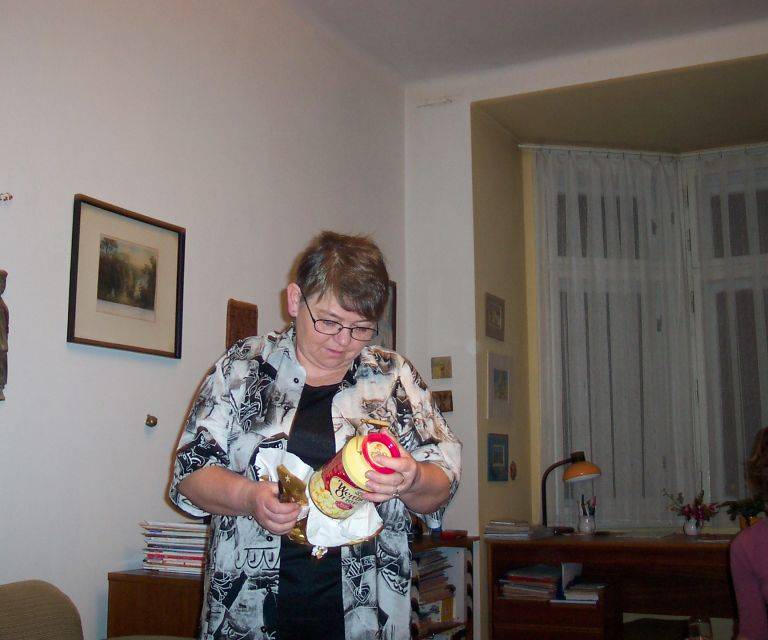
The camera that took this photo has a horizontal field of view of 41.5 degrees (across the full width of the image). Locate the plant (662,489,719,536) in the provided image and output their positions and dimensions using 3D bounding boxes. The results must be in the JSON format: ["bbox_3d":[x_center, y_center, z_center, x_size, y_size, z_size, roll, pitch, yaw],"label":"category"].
[{"bbox_3d":[1.538,0.966,5.086,0.267,0.241,0.230,-5,-9,26],"label":"plant"}]

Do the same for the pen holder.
[{"bbox_3d":[1.071,1.082,5.360,0.103,0.103,0.090,-5,-9,26],"label":"pen holder"}]

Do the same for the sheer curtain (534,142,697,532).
[{"bbox_3d":[1.307,0.087,5.722,0.887,2.107,0.100,1,-9,-8],"label":"sheer curtain"}]

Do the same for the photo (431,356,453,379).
[{"bbox_3d":[0.285,0.236,5.004,0.112,0.104,0.015,-5,-9,26],"label":"photo"}]

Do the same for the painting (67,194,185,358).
[{"bbox_3d":[-0.827,-0.124,3.277,0.025,0.452,0.529,-5,-9,27],"label":"painting"}]

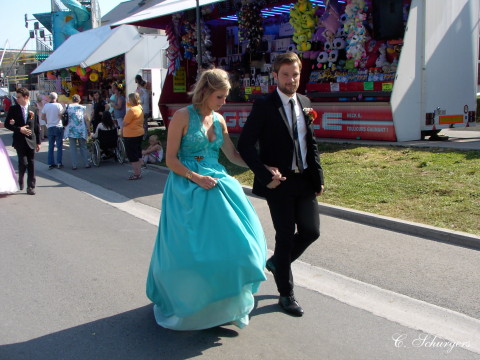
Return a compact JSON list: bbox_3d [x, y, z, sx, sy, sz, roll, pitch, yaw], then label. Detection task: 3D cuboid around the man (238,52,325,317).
[{"bbox_3d":[0.280,0.023,4.020,0.580,1.810,0.660,-4,9,-27],"label":"man"}]

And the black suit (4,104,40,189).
[{"bbox_3d":[-3.660,-0.566,9.309,0.570,1.410,0.400,-4,9,-25],"label":"black suit"}]

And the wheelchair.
[{"bbox_3d":[-3.220,-0.786,13.265,0.660,0.920,0.950,-3,8,-19],"label":"wheelchair"}]

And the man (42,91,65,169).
[{"bbox_3d":[-4.280,-1.120,12.715,0.500,1.730,0.360,-2,8,-11],"label":"man"}]

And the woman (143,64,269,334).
[{"bbox_3d":[-0.230,0.093,3.838,0.760,1.700,0.760,-4,9,-27],"label":"woman"}]

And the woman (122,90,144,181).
[{"bbox_3d":[-2.090,-0.836,10.887,0.370,1.660,0.460,5,9,34],"label":"woman"}]

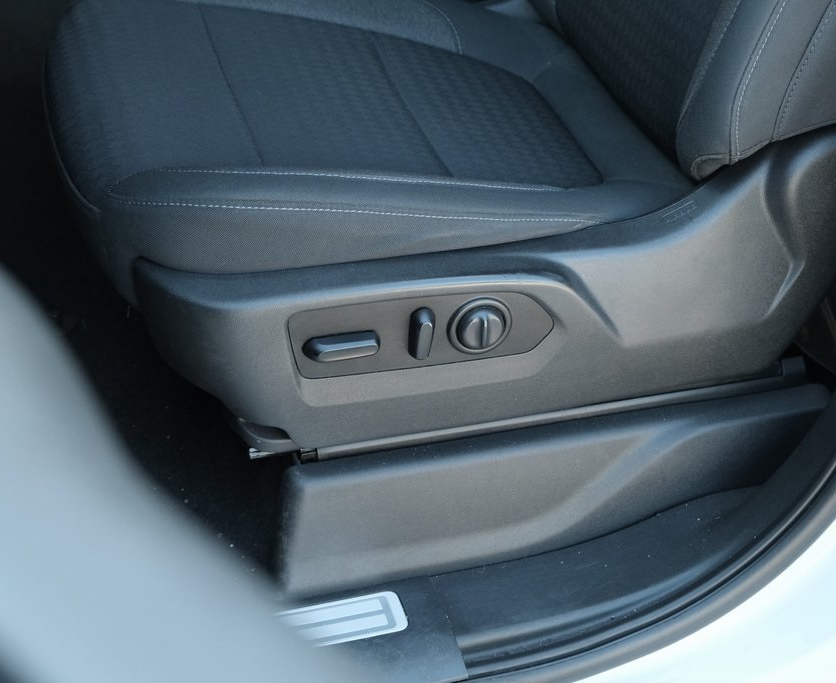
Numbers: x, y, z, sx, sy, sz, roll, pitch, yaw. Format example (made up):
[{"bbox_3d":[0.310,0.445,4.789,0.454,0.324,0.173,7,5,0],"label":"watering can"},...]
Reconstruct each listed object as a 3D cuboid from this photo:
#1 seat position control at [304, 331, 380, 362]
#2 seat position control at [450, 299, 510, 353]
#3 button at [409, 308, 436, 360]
[{"bbox_3d":[-0.059,0.006,1.263,0.064,0.018,0.016,-7,33,-16],"label":"seat position control"},{"bbox_3d":[0.053,-0.009,1.294,0.051,0.051,0.016,-9,33,-14],"label":"seat position control"},{"bbox_3d":[0.005,-0.003,1.280,0.019,0.047,0.016,-4,32,-17],"label":"button"}]

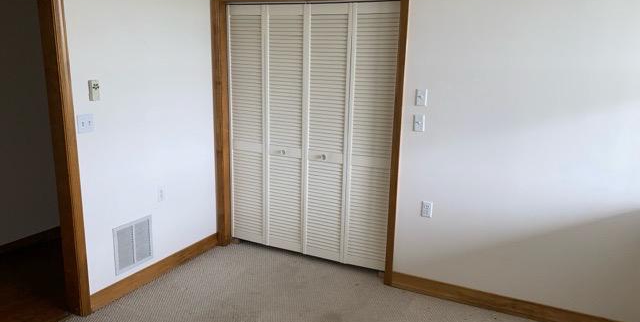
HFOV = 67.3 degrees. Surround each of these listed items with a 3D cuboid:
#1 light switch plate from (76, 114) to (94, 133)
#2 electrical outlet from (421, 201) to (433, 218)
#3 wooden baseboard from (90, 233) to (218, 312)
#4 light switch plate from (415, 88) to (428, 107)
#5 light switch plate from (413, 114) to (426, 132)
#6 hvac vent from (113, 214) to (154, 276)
[{"bbox_3d":[-1.462,-0.234,3.021,0.014,0.116,0.116,8,14,26],"label":"light switch plate"},{"bbox_3d":[0.767,0.352,3.447,0.073,0.118,0.014,8,14,26],"label":"electrical outlet"},{"bbox_3d":[-1.231,0.828,3.791,0.018,0.111,1.323,8,14,26],"label":"wooden baseboard"},{"bbox_3d":[0.699,-0.435,3.312,0.074,0.116,0.015,8,14,26],"label":"light switch plate"},{"bbox_3d":[0.692,-0.261,3.353,0.074,0.116,0.015,8,14,26],"label":"light switch plate"},{"bbox_3d":[-1.342,0.607,3.493,0.018,0.347,0.350,8,14,26],"label":"hvac vent"}]

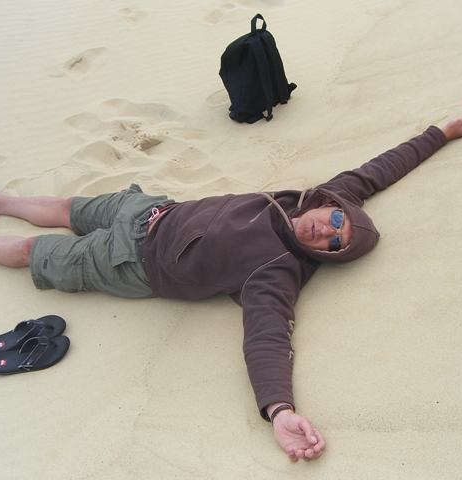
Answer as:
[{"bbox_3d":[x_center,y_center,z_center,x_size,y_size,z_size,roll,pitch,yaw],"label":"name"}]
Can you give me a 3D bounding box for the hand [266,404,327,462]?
[{"bbox_3d":[0.168,0.497,1.836,0.100,0.080,0.160,-28,41,-7],"label":"hand"}]

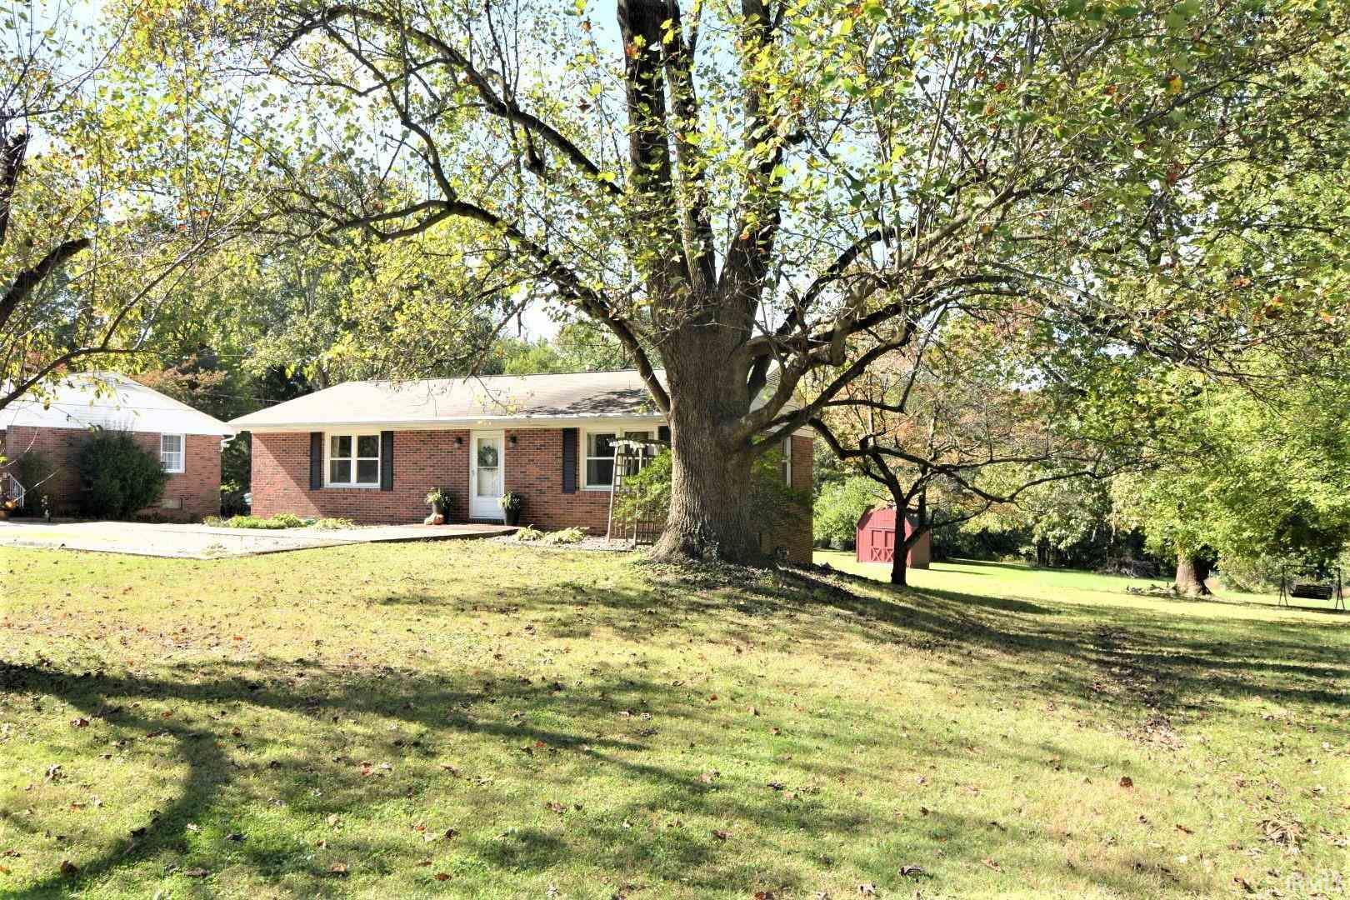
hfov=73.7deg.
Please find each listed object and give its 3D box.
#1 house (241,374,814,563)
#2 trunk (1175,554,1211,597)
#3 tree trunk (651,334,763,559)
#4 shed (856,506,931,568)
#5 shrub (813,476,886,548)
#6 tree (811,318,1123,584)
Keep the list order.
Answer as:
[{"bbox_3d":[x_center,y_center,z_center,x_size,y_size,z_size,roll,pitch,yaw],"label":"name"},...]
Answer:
[{"bbox_3d":[-3.600,0.450,24.600,13.700,5.050,8.300,0,-2,22],"label":"house"},{"bbox_3d":[21.300,5.150,37.000,1.450,1.800,1.400,-1,-2,30],"label":"trunk"},{"bbox_3d":[0.510,0.030,15.600,1.850,3.850,1.750,0,-1,2],"label":"tree trunk"},{"bbox_3d":[12.400,4.820,50.600,3.100,3.250,3.400,-1,-2,31],"label":"shed"},{"bbox_3d":[11.600,4.050,60.000,5.000,4.900,4.600,0,-1,11],"label":"shrub"},{"bbox_3d":[8.100,0.050,25.000,8.300,7.400,7.200,0,-1,18],"label":"tree"}]

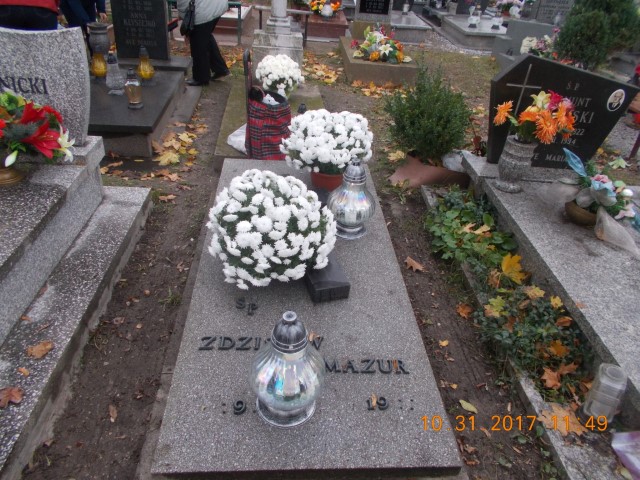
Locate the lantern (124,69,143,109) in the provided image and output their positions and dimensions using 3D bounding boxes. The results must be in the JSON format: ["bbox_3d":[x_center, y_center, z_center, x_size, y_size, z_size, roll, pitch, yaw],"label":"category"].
[{"bbox_3d":[-1.337,-1.093,3.450,0.122,0.255,0.122,1,33,-5],"label":"lantern"}]

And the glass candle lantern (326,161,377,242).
[{"bbox_3d":[0.148,-0.199,2.175,0.220,0.350,0.220,1,35,-5],"label":"glass candle lantern"}]

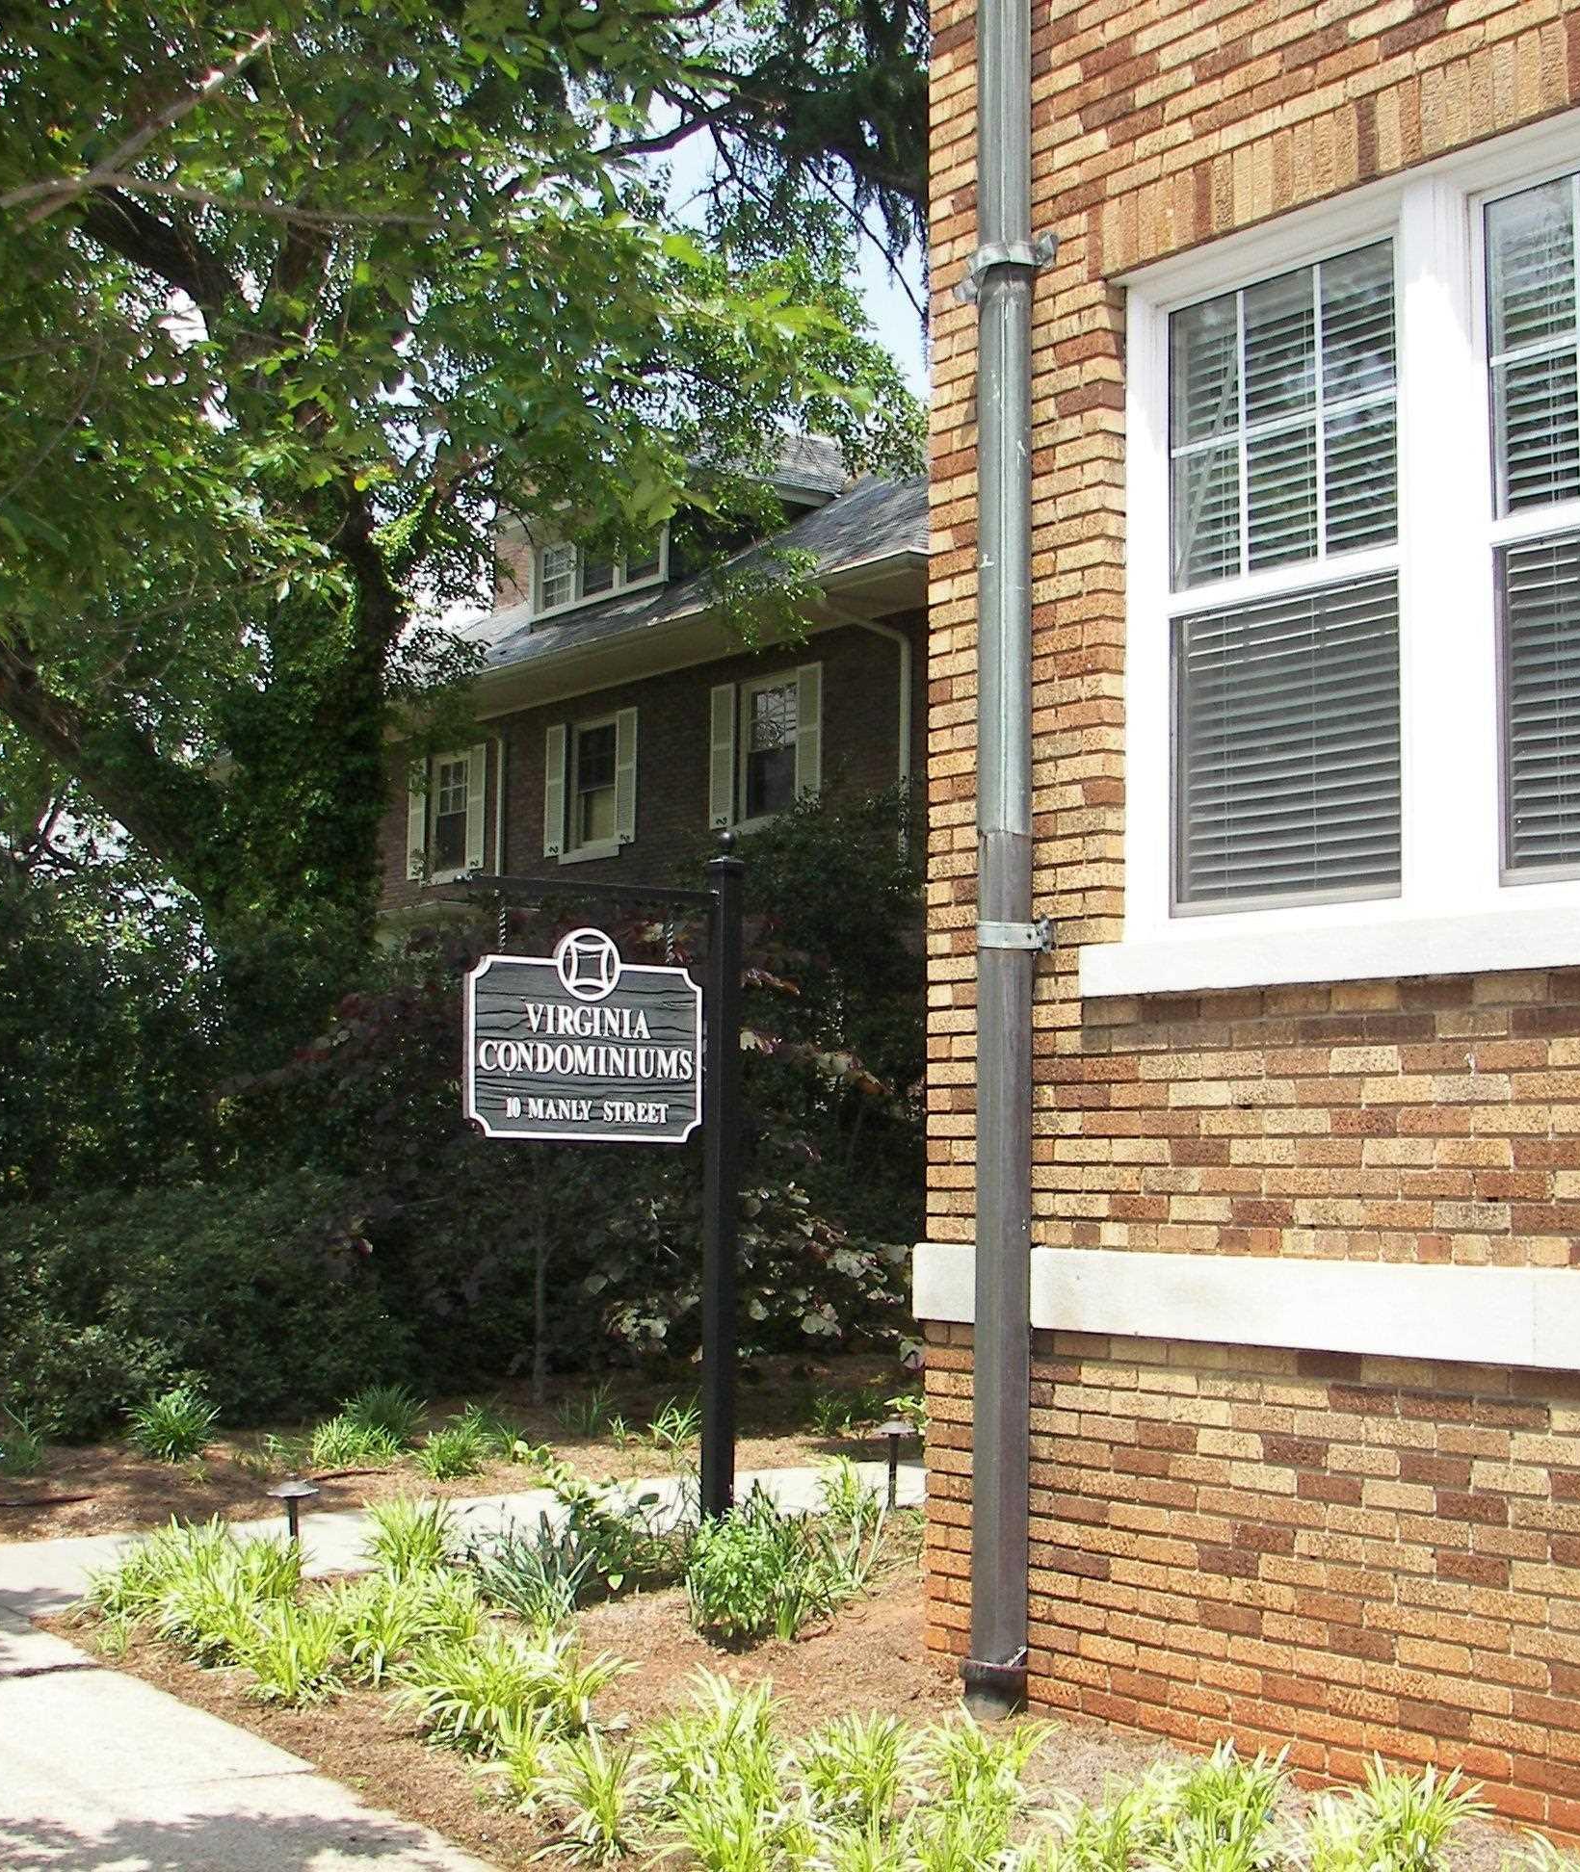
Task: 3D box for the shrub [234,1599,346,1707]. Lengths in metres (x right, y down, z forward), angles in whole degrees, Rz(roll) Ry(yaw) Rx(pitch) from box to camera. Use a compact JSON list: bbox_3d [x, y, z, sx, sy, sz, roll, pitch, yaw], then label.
[{"bbox_3d":[-1.307,1.874,6.813,0.291,0.258,0.306,1,-5,-11],"label":"shrub"}]

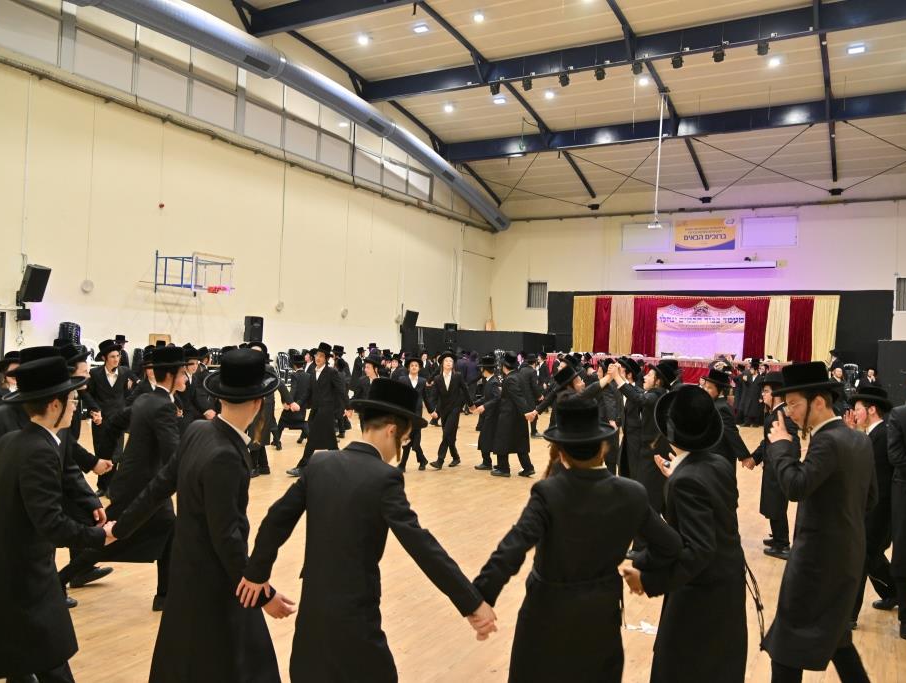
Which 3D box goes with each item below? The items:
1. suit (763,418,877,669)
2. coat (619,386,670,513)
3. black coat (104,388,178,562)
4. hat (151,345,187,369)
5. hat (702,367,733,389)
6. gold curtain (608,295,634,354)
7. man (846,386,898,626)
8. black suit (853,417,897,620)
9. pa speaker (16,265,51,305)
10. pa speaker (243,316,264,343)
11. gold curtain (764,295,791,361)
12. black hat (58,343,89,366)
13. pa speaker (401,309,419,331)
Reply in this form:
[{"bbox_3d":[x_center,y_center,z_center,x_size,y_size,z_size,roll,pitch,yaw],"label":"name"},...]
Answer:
[{"bbox_3d":[1.555,0.865,3.250,0.420,1.080,0.460,2,-1,42],"label":"suit"},{"bbox_3d":[1.663,0.911,6.600,0.440,1.120,0.480,2,-1,6],"label":"coat"},{"bbox_3d":[-1.981,0.855,4.900,0.460,1.080,0.480,3,-1,-17],"label":"black coat"},{"bbox_3d":[-1.833,0.097,4.950,0.310,0.130,0.280,-4,0,-12],"label":"hat"},{"bbox_3d":[2.519,0.347,7.300,0.310,0.130,0.280,15,5,27],"label":"hat"},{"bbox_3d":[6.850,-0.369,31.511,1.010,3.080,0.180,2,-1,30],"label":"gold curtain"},{"bbox_3d":[2.826,1.087,5.200,0.580,1.590,0.490,2,-1,7],"label":"man"},{"bbox_3d":[2.888,1.228,5.300,0.450,1.360,0.460,2,-1,12],"label":"black suit"},{"bbox_3d":[-8.846,-1.231,16.250,0.370,0.710,0.400,29,16,36],"label":"pa speaker"},{"bbox_3d":[-5.558,-0.334,21.400,0.390,0.700,0.420,2,-1,42],"label":"pa speaker"},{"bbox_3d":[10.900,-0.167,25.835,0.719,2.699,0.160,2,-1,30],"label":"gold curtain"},{"bbox_3d":[-2.600,0.102,5.200,0.310,0.130,0.280,-13,3,-14],"label":"black hat"},{"bbox_3d":[-1.608,-0.811,28.718,0.380,0.710,0.400,20,8,29],"label":"pa speaker"}]

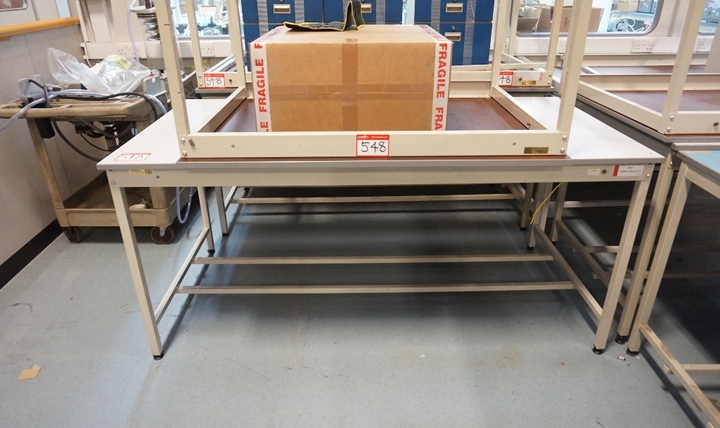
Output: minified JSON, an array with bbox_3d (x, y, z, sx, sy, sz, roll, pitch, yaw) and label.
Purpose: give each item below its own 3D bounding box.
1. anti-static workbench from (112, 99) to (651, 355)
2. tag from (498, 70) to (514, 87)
[{"bbox_3d":[0.071,0.011,2.145,1.830,0.840,0.915,-1,26,0],"label":"anti-static workbench"},{"bbox_3d":[0.748,-0.707,2.510,0.104,0.074,0.005,-1,26,0],"label":"tag"}]

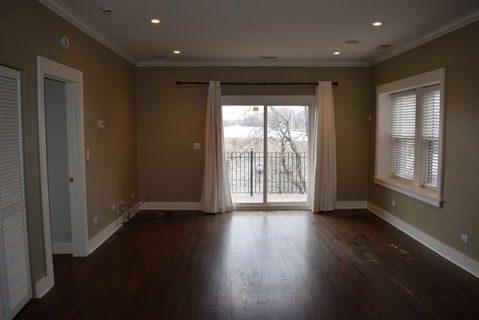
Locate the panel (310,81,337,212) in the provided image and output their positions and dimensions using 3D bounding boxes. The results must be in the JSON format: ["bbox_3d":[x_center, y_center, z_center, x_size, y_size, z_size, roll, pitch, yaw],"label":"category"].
[{"bbox_3d":[1.581,-0.235,6.674,0.455,2.400,0.140,0,5,-1],"label":"panel"}]

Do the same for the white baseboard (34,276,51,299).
[{"bbox_3d":[-1.810,1.172,3.325,0.050,0.155,0.150,0,5,-1],"label":"white baseboard"}]

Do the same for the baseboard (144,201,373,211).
[{"bbox_3d":[0.285,0.879,6.826,4.302,0.150,0.020,0,5,-1],"label":"baseboard"}]

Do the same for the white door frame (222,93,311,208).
[{"bbox_3d":[0.491,-0.122,6.795,1.960,2.152,0.140,0,5,-1],"label":"white door frame"}]

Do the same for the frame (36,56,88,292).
[{"bbox_3d":[-1.880,0.116,3.781,0.155,2.182,0.960,0,5,-1],"label":"frame"}]

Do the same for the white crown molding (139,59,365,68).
[{"bbox_3d":[0.290,-1.748,6.570,4.302,0.092,0.085,0,5,-1],"label":"white crown molding"}]

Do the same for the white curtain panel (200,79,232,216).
[{"bbox_3d":[-0.421,-0.235,6.639,0.590,2.400,0.140,0,5,-1],"label":"white curtain panel"}]

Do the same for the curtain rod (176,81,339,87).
[{"bbox_3d":[0.345,-1.391,6.554,2.940,0.080,0.080,0,5,-1],"label":"curtain rod"}]

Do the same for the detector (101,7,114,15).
[{"bbox_3d":[-1.361,-1.529,3.700,0.124,0.045,0.124,0,5,-1],"label":"detector"}]

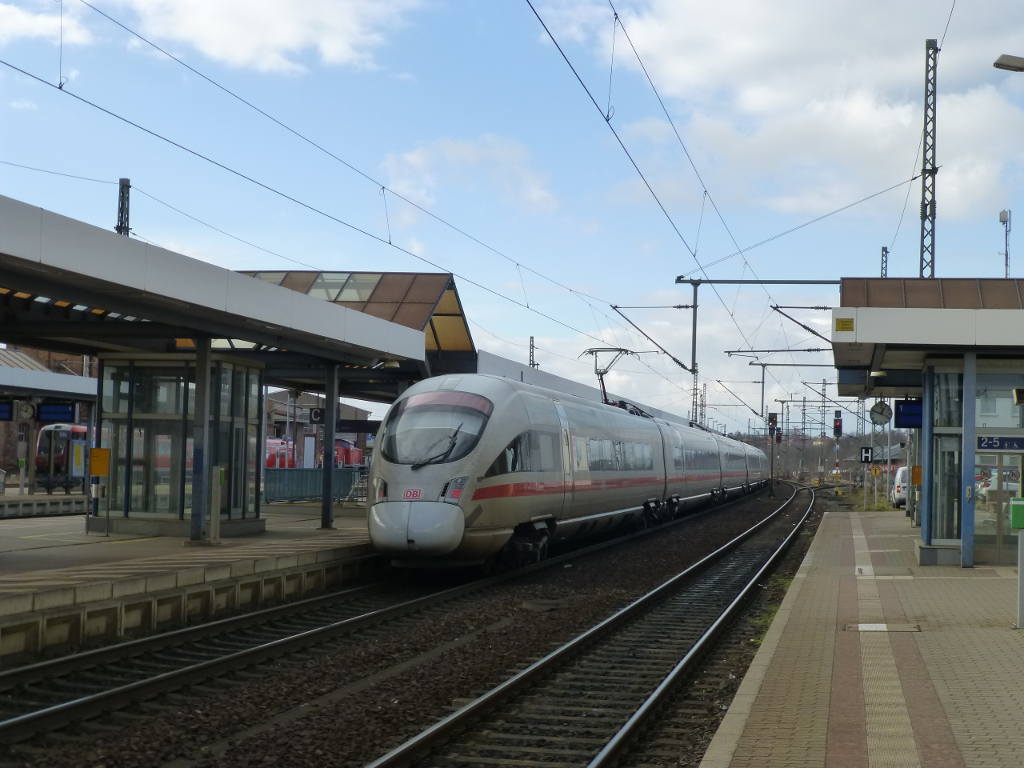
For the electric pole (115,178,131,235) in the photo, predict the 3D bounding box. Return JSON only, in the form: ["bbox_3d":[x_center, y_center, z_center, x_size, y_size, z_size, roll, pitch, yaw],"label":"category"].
[{"bbox_3d":[-15.913,-2.038,64.647,0.470,12.650,0.470,1,-3,12],"label":"electric pole"}]

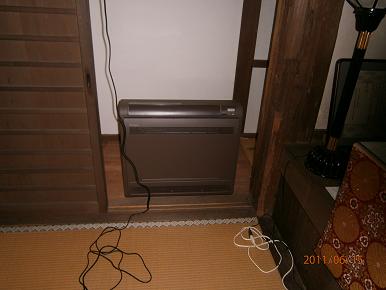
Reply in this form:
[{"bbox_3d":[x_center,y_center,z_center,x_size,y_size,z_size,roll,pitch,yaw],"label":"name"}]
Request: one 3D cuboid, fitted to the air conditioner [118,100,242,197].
[{"bbox_3d":[-0.080,0.015,1.827,0.700,0.590,0.200,0,25,-7],"label":"air conditioner"}]

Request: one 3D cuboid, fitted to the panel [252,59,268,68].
[{"bbox_3d":[0.575,-0.692,2.479,0.150,0.063,0.030,0,25,-7],"label":"panel"}]

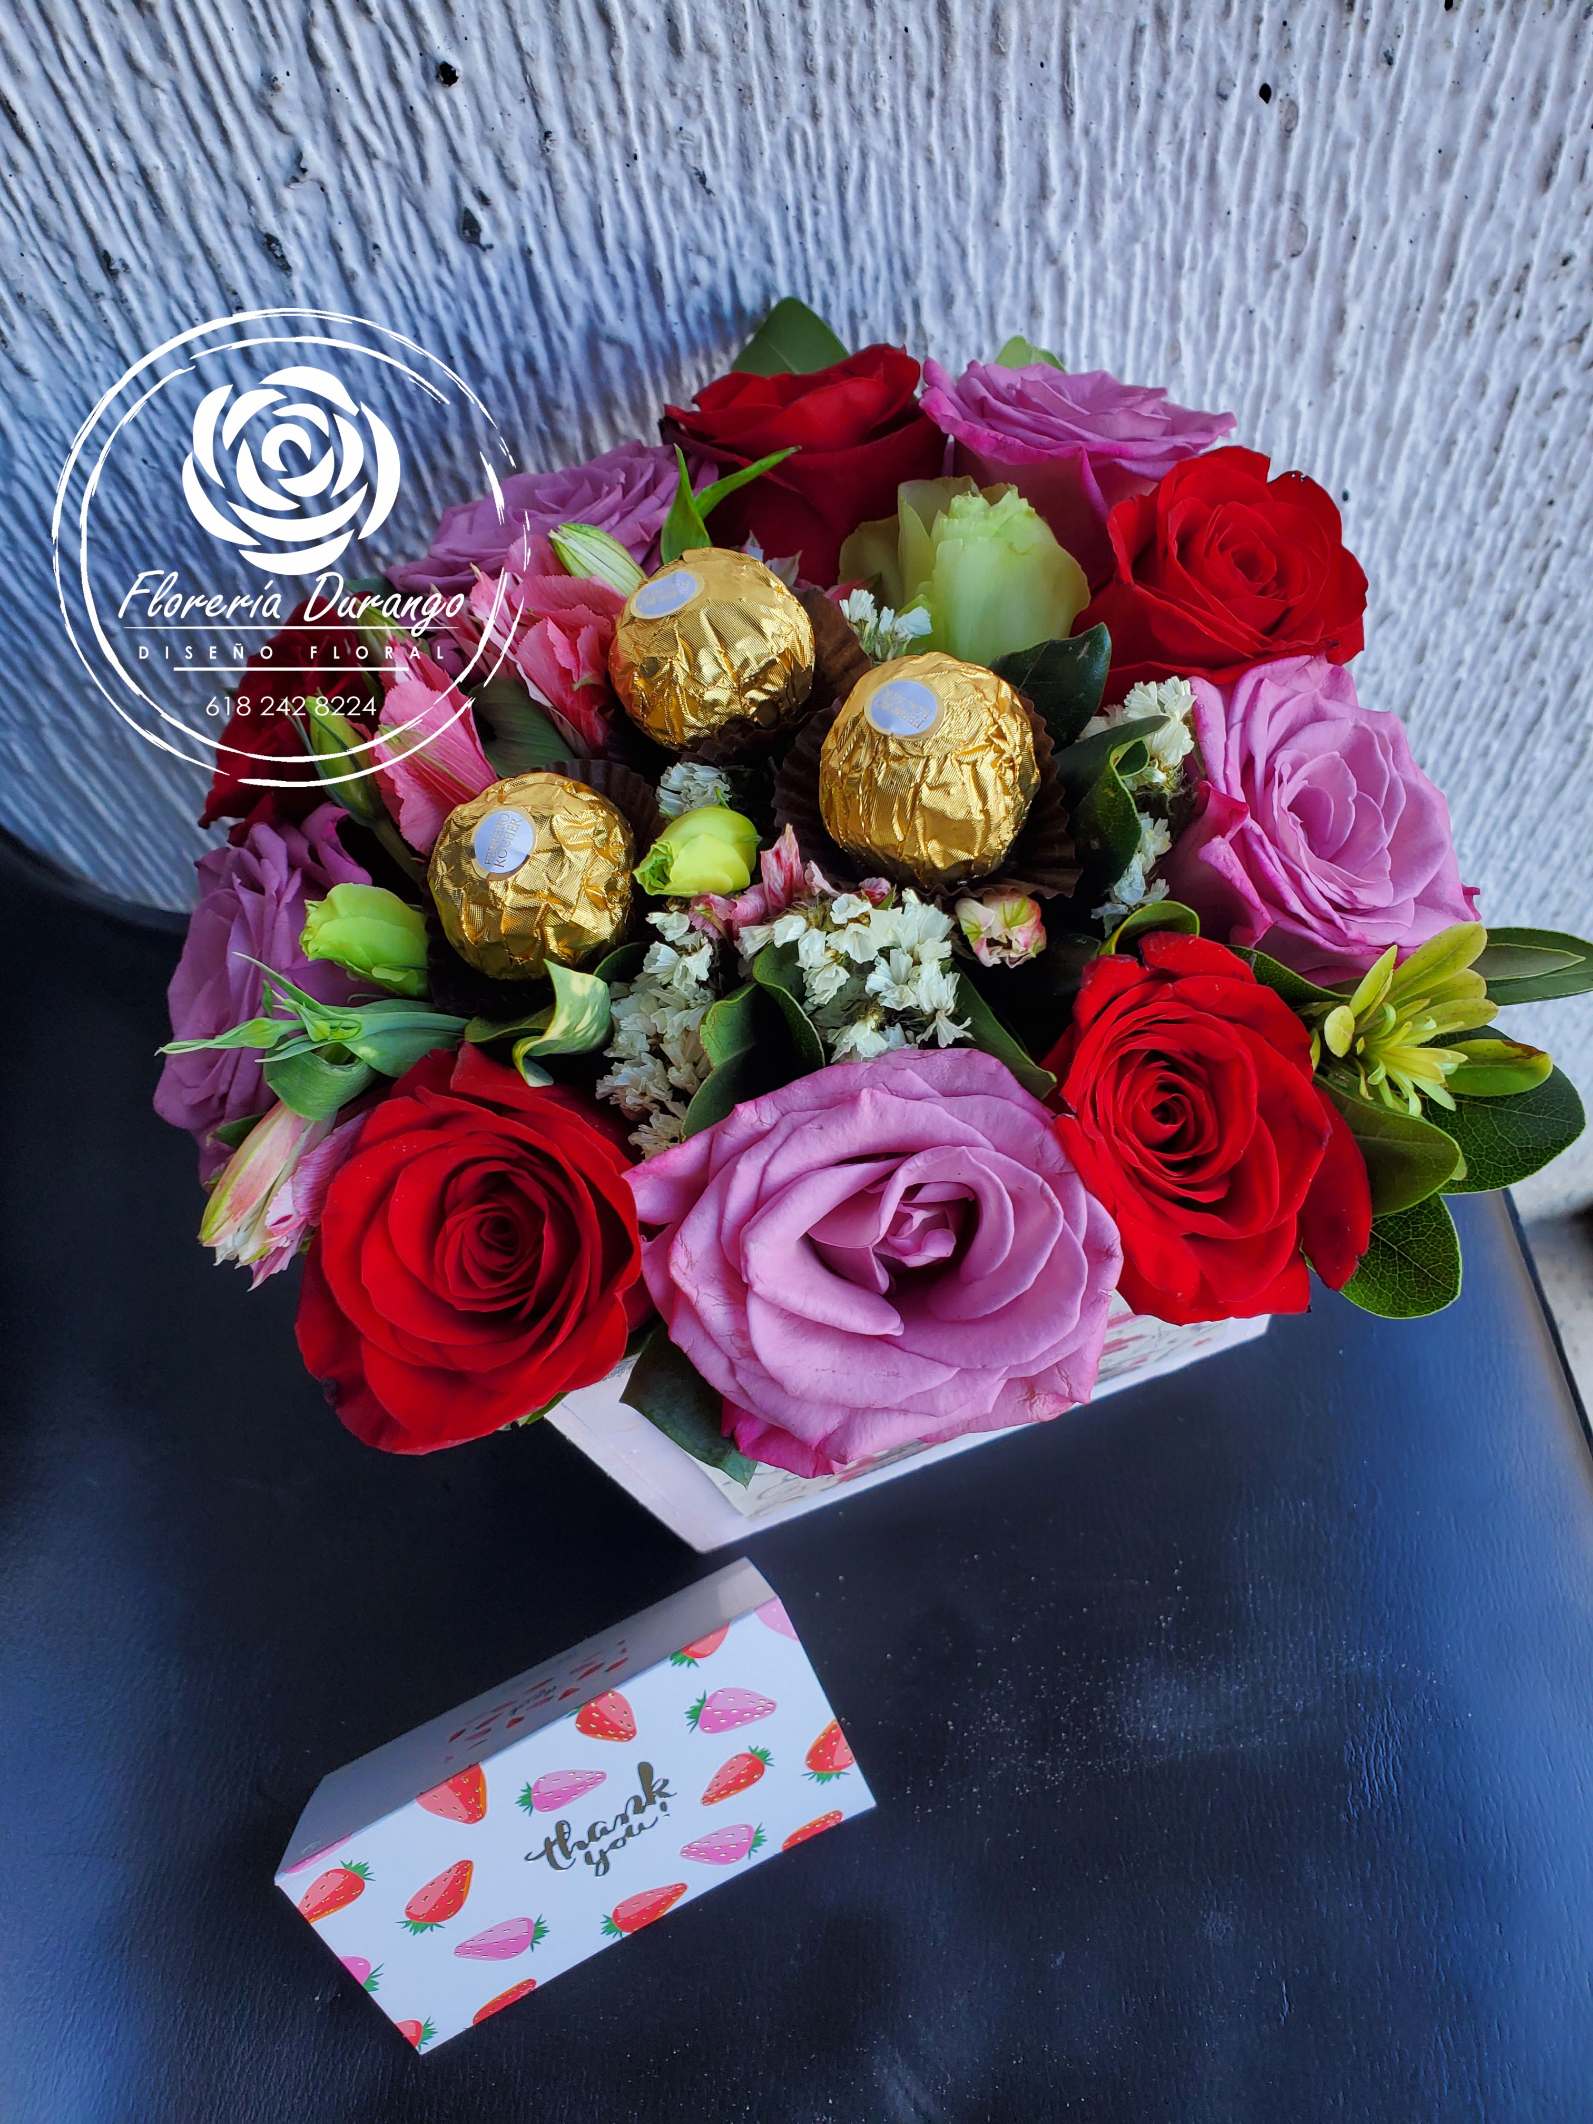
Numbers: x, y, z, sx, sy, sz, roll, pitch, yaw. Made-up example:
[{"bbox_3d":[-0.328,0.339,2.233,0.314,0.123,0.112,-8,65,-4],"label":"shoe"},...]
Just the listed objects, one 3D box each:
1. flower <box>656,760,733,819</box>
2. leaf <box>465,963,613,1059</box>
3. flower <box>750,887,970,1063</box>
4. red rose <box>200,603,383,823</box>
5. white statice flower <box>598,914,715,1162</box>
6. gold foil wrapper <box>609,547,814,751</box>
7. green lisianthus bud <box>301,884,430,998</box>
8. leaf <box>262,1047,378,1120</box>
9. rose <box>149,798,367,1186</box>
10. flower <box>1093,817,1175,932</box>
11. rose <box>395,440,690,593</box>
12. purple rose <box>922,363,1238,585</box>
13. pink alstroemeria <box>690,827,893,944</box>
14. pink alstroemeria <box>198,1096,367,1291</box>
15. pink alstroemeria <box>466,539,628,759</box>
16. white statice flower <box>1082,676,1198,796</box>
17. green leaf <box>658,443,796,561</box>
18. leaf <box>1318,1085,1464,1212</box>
[{"bbox_3d":[-0.017,-0.045,0.266,0.013,0.011,0.012,-9,59,4],"label":"flower"},{"bbox_3d":[-0.040,-0.007,0.247,0.024,0.016,0.018,-20,59,-2],"label":"leaf"},{"bbox_3d":[0.009,-0.013,0.240,0.033,0.020,0.021,-3,59,5],"label":"flower"},{"bbox_3d":[-0.087,-0.061,0.285,0.046,0.038,0.046,-17,42,26],"label":"red rose"},{"bbox_3d":[-0.021,-0.005,0.240,0.017,0.022,0.031,-4,61,8],"label":"white statice flower"},{"bbox_3d":[-0.013,-0.064,0.246,0.031,0.030,0.031,-8,68,19],"label":"gold foil wrapper"},{"bbox_3d":[-0.069,-0.019,0.256,0.024,0.018,0.017,12,36,-19],"label":"green lisianthus bud"},{"bbox_3d":[-0.077,0.003,0.256,0.018,0.010,0.010,-3,59,5],"label":"leaf"},{"bbox_3d":[-0.088,-0.013,0.272,0.050,0.038,0.057,0,93,46],"label":"rose"},{"bbox_3d":[0.053,-0.029,0.252,0.013,0.013,0.014,-9,59,4],"label":"flower"},{"bbox_3d":[-0.050,-0.105,0.315,0.062,0.042,0.058,-17,31,10],"label":"rose"},{"bbox_3d":[0.049,-0.102,0.280,0.053,0.043,0.053,-3,43,5],"label":"purple rose"},{"bbox_3d":[-0.001,-0.026,0.242,0.031,0.018,0.017,-4,61,8],"label":"pink alstroemeria"},{"bbox_3d":[-0.082,0.021,0.256,0.021,0.019,0.030,27,68,23],"label":"pink alstroemeria"},{"bbox_3d":[-0.040,-0.067,0.257,0.033,0.043,0.032,-26,35,-3],"label":"pink alstroemeria"},{"bbox_3d":[0.054,-0.052,0.253,0.018,0.016,0.014,-3,59,5],"label":"white statice flower"},{"bbox_3d":[-0.011,-0.091,0.262,0.022,0.021,0.009,-4,61,8],"label":"green leaf"},{"bbox_3d":[0.092,0.013,0.250,0.028,0.009,0.018,19,77,17],"label":"leaf"}]

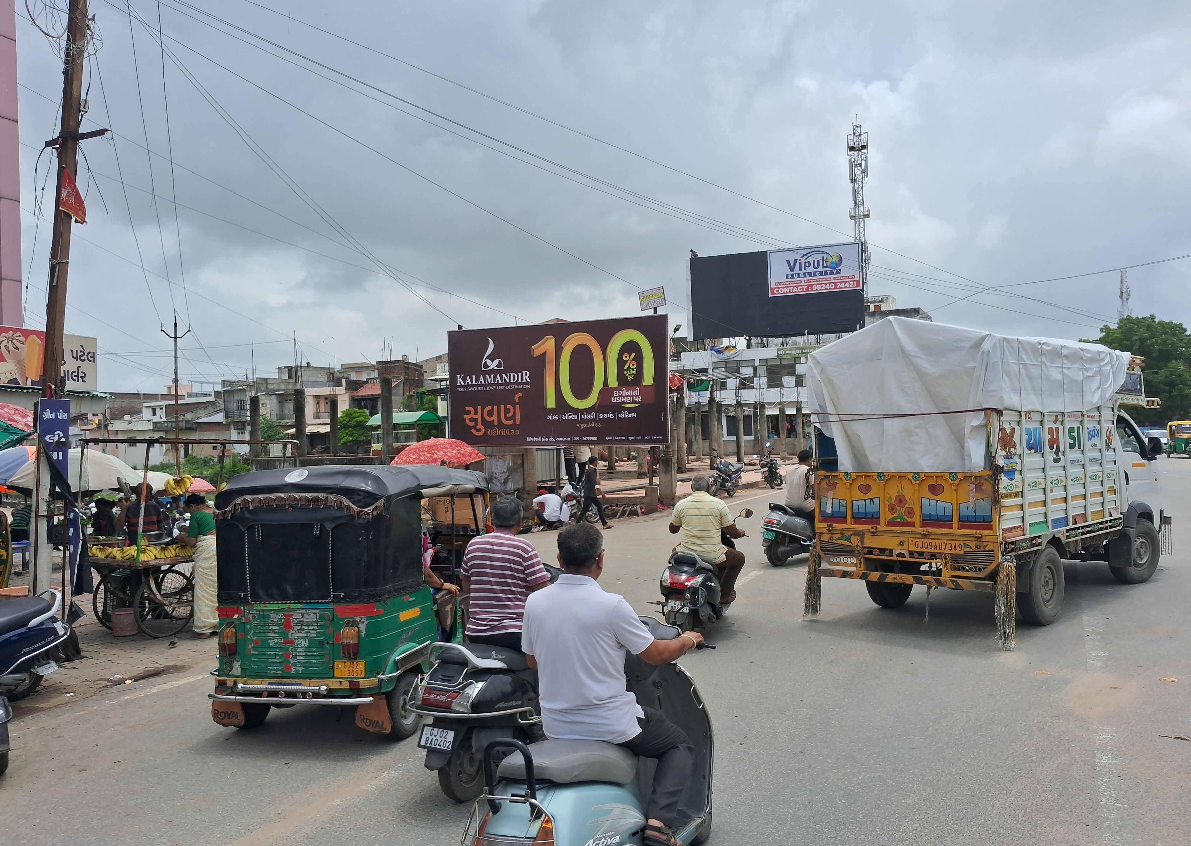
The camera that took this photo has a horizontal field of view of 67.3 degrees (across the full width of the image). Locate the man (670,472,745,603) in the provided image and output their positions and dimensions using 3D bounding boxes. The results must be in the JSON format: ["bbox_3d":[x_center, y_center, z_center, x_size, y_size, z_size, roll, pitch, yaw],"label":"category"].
[{"bbox_3d":[1.047,1.063,8.350,0.600,1.200,0.700,-2,-1,26],"label":"man"}]

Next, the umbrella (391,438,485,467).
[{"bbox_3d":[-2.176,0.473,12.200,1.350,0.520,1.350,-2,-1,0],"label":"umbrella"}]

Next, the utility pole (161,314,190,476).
[{"bbox_3d":[-16.166,-0.712,34.500,1.100,7.000,0.200,-2,-1,0],"label":"utility pole"}]

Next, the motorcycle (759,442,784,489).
[{"bbox_3d":[5.450,1.378,27.900,0.770,1.200,2.000,-2,-1,26],"label":"motorcycle"}]

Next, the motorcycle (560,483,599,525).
[{"bbox_3d":[-0.330,1.805,20.300,0.750,1.120,1.980,-2,-1,24],"label":"motorcycle"}]

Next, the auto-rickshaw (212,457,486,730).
[{"bbox_3d":[-1.592,1.136,6.553,1.280,1.700,2.650,-2,-1,11],"label":"auto-rickshaw"}]

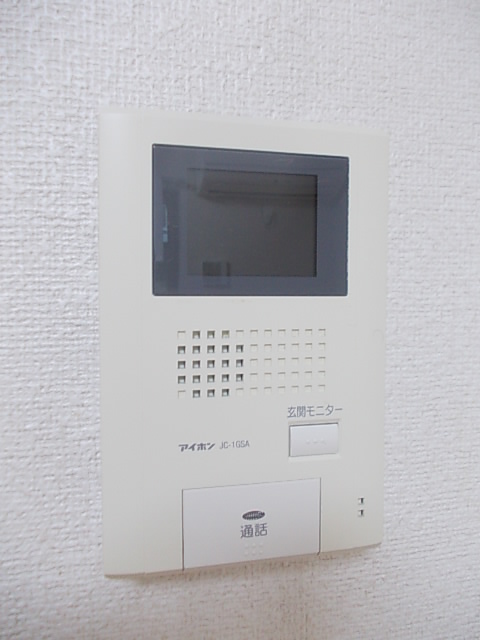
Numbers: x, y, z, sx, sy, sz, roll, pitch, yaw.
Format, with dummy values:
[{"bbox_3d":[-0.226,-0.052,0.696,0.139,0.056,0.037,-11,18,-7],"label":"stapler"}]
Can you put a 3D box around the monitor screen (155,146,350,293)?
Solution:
[{"bbox_3d":[0.006,-0.039,0.213,0.082,0.058,0.006,-1,3,-13],"label":"monitor screen"}]

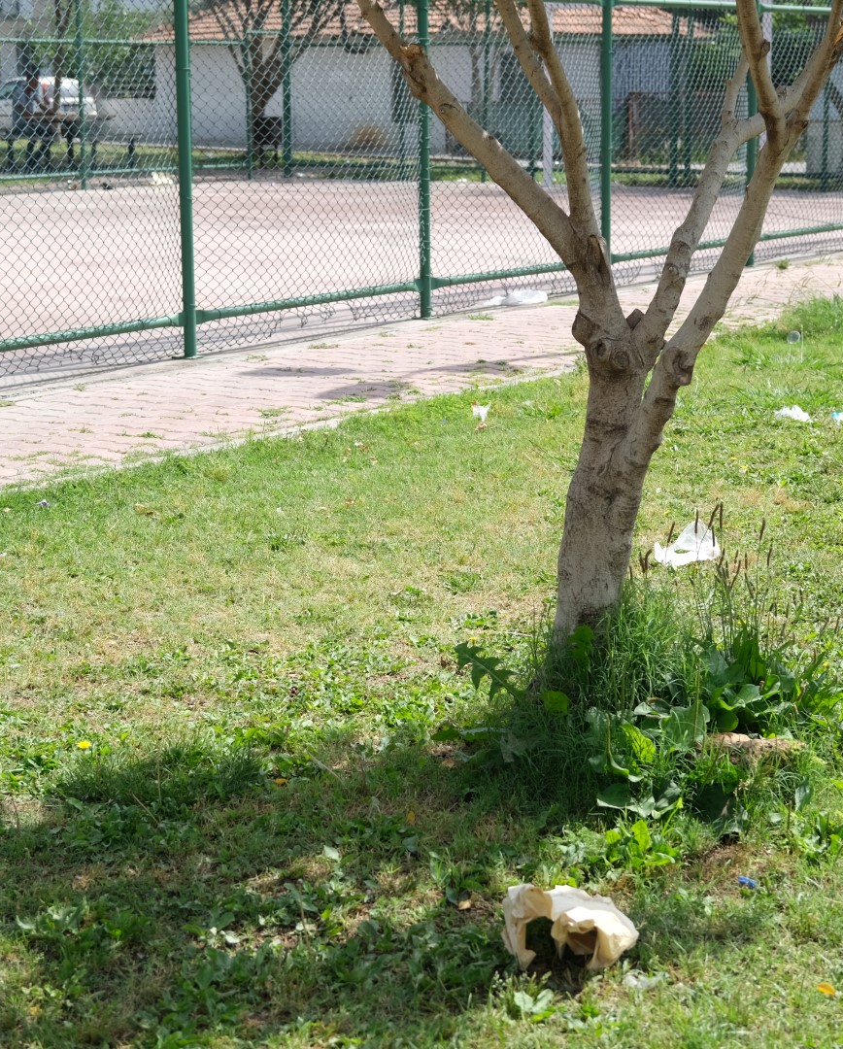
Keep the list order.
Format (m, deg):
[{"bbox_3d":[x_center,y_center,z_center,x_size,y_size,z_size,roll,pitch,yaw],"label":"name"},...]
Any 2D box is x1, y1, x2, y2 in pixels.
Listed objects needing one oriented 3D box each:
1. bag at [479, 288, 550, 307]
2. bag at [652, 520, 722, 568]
[{"bbox_3d":[0.565,-1.377,12.235,0.430,0.090,0.220,0,12,0],"label":"bag"},{"bbox_3d":[0.759,0.060,5.732,0.200,0.085,0.220,1,12,7],"label":"bag"}]

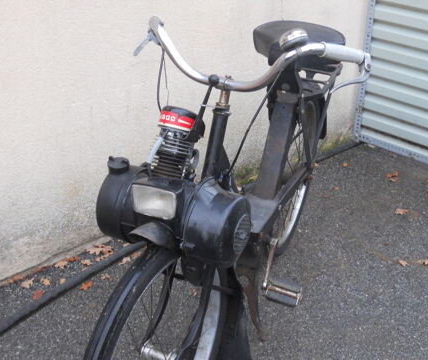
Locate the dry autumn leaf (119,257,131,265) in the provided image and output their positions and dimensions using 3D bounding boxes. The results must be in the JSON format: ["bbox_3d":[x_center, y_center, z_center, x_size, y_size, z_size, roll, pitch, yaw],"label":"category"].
[{"bbox_3d":[-0.310,0.280,2.599,0.031,0.012,0.054,19,30,34],"label":"dry autumn leaf"}]

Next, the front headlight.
[{"bbox_3d":[-0.106,0.036,1.459,0.093,0.062,0.040,14,29,24],"label":"front headlight"}]

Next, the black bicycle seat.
[{"bbox_3d":[0.238,-0.390,2.124,0.248,0.095,0.262,12,29,18],"label":"black bicycle seat"}]

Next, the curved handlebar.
[{"bbox_3d":[0.047,-0.269,1.633,0.560,0.140,0.160,16,28,28],"label":"curved handlebar"}]

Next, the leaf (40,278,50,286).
[{"bbox_3d":[-0.538,0.329,2.390,0.036,0.012,0.036,1,26,0],"label":"leaf"}]

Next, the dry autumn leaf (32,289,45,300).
[{"bbox_3d":[-0.561,0.365,2.393,0.036,0.012,0.056,5,25,6],"label":"dry autumn leaf"}]

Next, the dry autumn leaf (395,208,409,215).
[{"bbox_3d":[0.753,0.127,3.006,0.052,0.012,0.046,1,24,-1],"label":"dry autumn leaf"}]

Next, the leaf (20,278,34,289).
[{"bbox_3d":[-0.610,0.339,2.448,0.042,0.012,0.055,9,25,15],"label":"leaf"}]

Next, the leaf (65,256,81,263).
[{"bbox_3d":[-0.472,0.267,2.514,0.055,0.013,0.028,-20,33,-35],"label":"leaf"}]

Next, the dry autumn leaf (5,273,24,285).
[{"bbox_3d":[-0.639,0.319,2.401,0.067,0.016,0.035,-20,33,-36],"label":"dry autumn leaf"}]

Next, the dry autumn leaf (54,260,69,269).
[{"bbox_3d":[-0.506,0.282,2.486,0.047,0.013,0.034,-18,32,-33],"label":"dry autumn leaf"}]

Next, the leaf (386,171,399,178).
[{"bbox_3d":[0.798,-0.025,3.339,0.042,0.016,0.065,20,30,34],"label":"leaf"}]

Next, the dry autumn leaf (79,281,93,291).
[{"bbox_3d":[-0.419,0.346,2.446,0.036,0.012,0.056,17,28,29],"label":"dry autumn leaf"}]

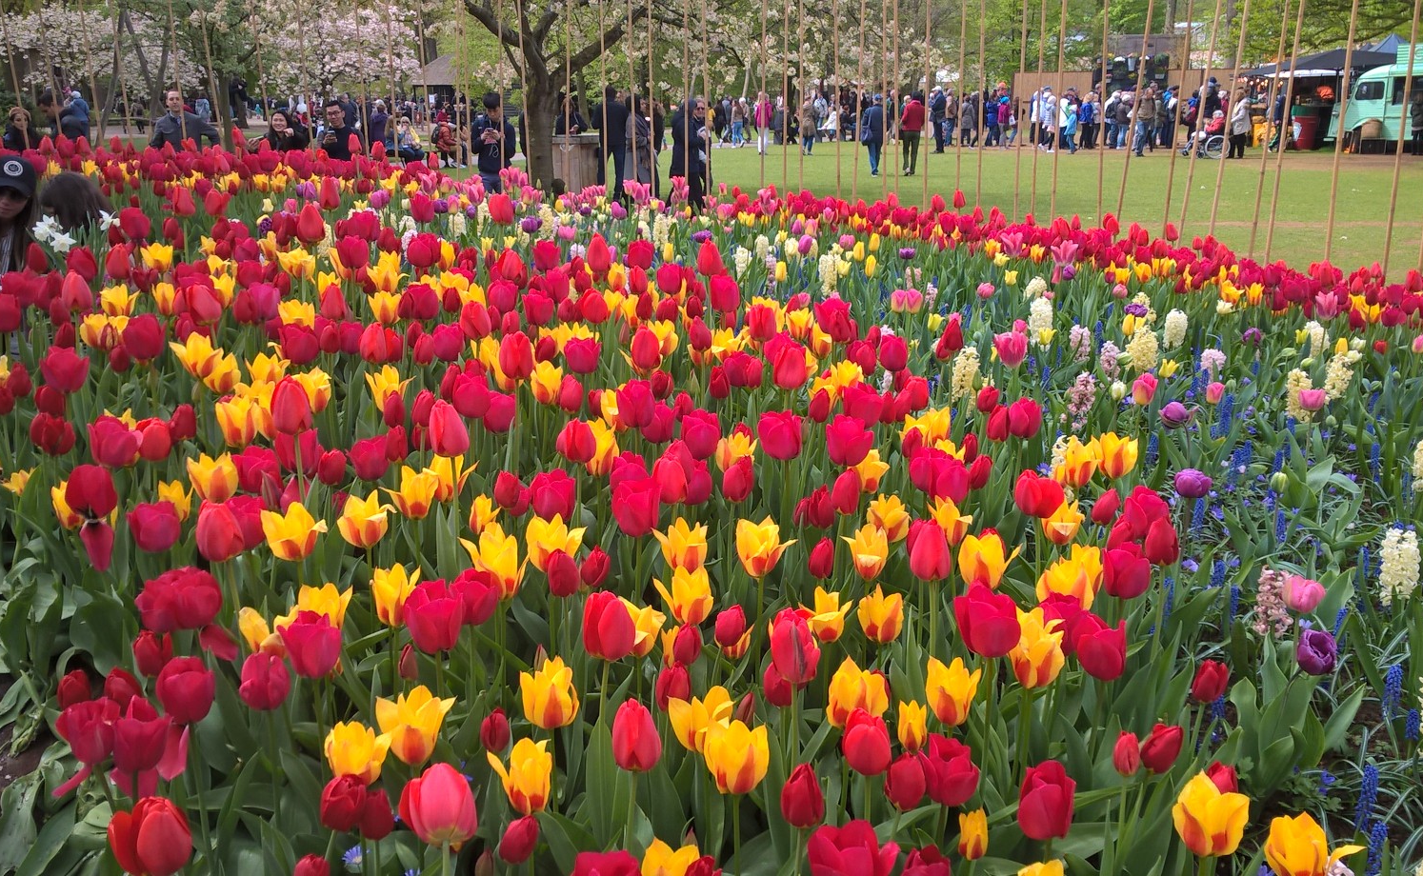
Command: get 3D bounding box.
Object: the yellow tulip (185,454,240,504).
[{"bbox_3d":[-0.761,0.061,1.950,0.078,0.076,0.074,0,16,0],"label":"yellow tulip"}]

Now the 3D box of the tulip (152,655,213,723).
[{"bbox_3d":[-0.627,0.299,1.520,0.070,0.083,0.070,-7,16,-23],"label":"tulip"}]

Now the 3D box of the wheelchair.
[{"bbox_3d":[12.030,-7.197,31.000,1.080,0.920,0.640,4,16,15],"label":"wheelchair"}]

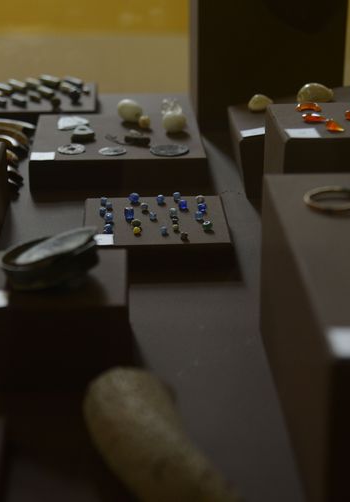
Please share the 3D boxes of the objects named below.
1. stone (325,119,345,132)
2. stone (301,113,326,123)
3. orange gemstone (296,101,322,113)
[{"bbox_3d":[0.139,-0.109,1.000,0.018,0.007,0.009,15,26,33],"label":"stone"},{"bbox_3d":[0.142,-0.136,1.172,0.025,0.009,0.015,-1,21,-3],"label":"stone"},{"bbox_3d":[0.124,-0.132,1.059,0.022,0.006,0.011,-1,22,-2],"label":"orange gemstone"}]

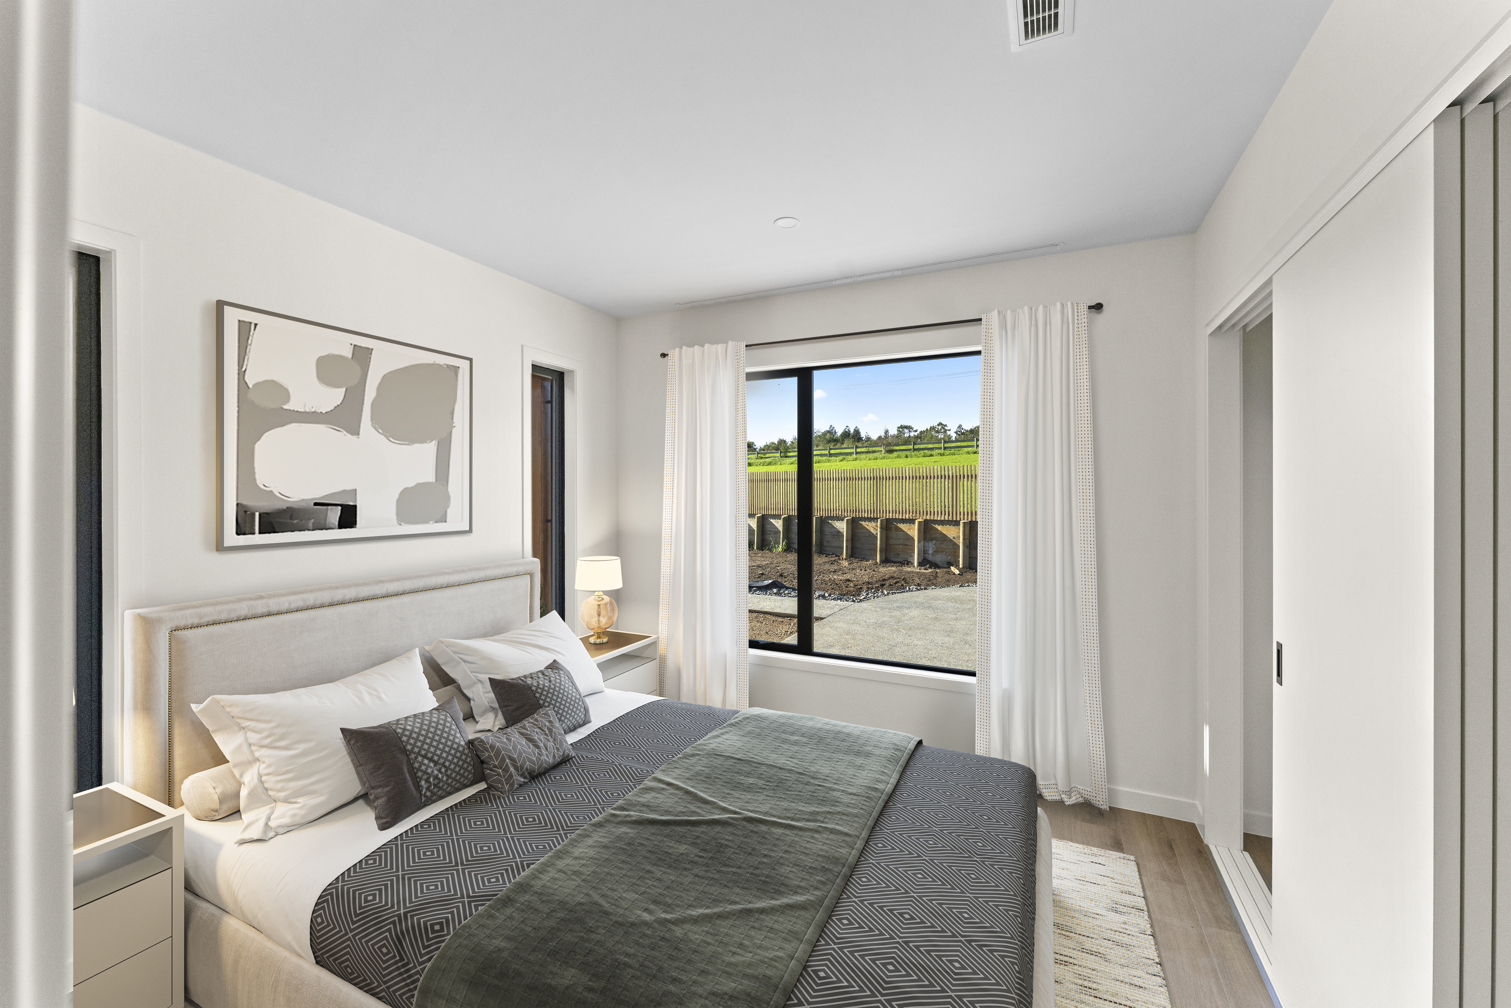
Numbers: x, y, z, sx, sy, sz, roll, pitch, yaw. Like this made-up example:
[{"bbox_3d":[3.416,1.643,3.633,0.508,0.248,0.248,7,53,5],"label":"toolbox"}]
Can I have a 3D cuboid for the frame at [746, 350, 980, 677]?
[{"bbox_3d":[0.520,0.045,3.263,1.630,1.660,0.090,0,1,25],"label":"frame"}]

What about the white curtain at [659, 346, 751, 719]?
[{"bbox_3d":[-0.317,0.204,3.494,0.620,2.280,0.130,0,1,25],"label":"white curtain"}]

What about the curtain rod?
[{"bbox_3d":[0.476,-0.888,3.112,2.380,0.050,0.070,0,1,25],"label":"curtain rod"}]

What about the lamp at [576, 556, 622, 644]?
[{"bbox_3d":[-0.893,0.544,3.355,0.265,0.478,0.265,0,1,0],"label":"lamp"}]

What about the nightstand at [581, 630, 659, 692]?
[{"bbox_3d":[-0.869,1.074,3.275,0.420,0.580,0.540,0,1,25],"label":"nightstand"}]

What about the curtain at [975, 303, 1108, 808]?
[{"bbox_3d":[1.309,0.224,2.722,0.555,2.280,0.140,0,1,25],"label":"curtain"}]

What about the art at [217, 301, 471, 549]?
[{"bbox_3d":[-1.552,-0.266,2.349,0.035,0.827,0.957,0,1,25],"label":"art"}]

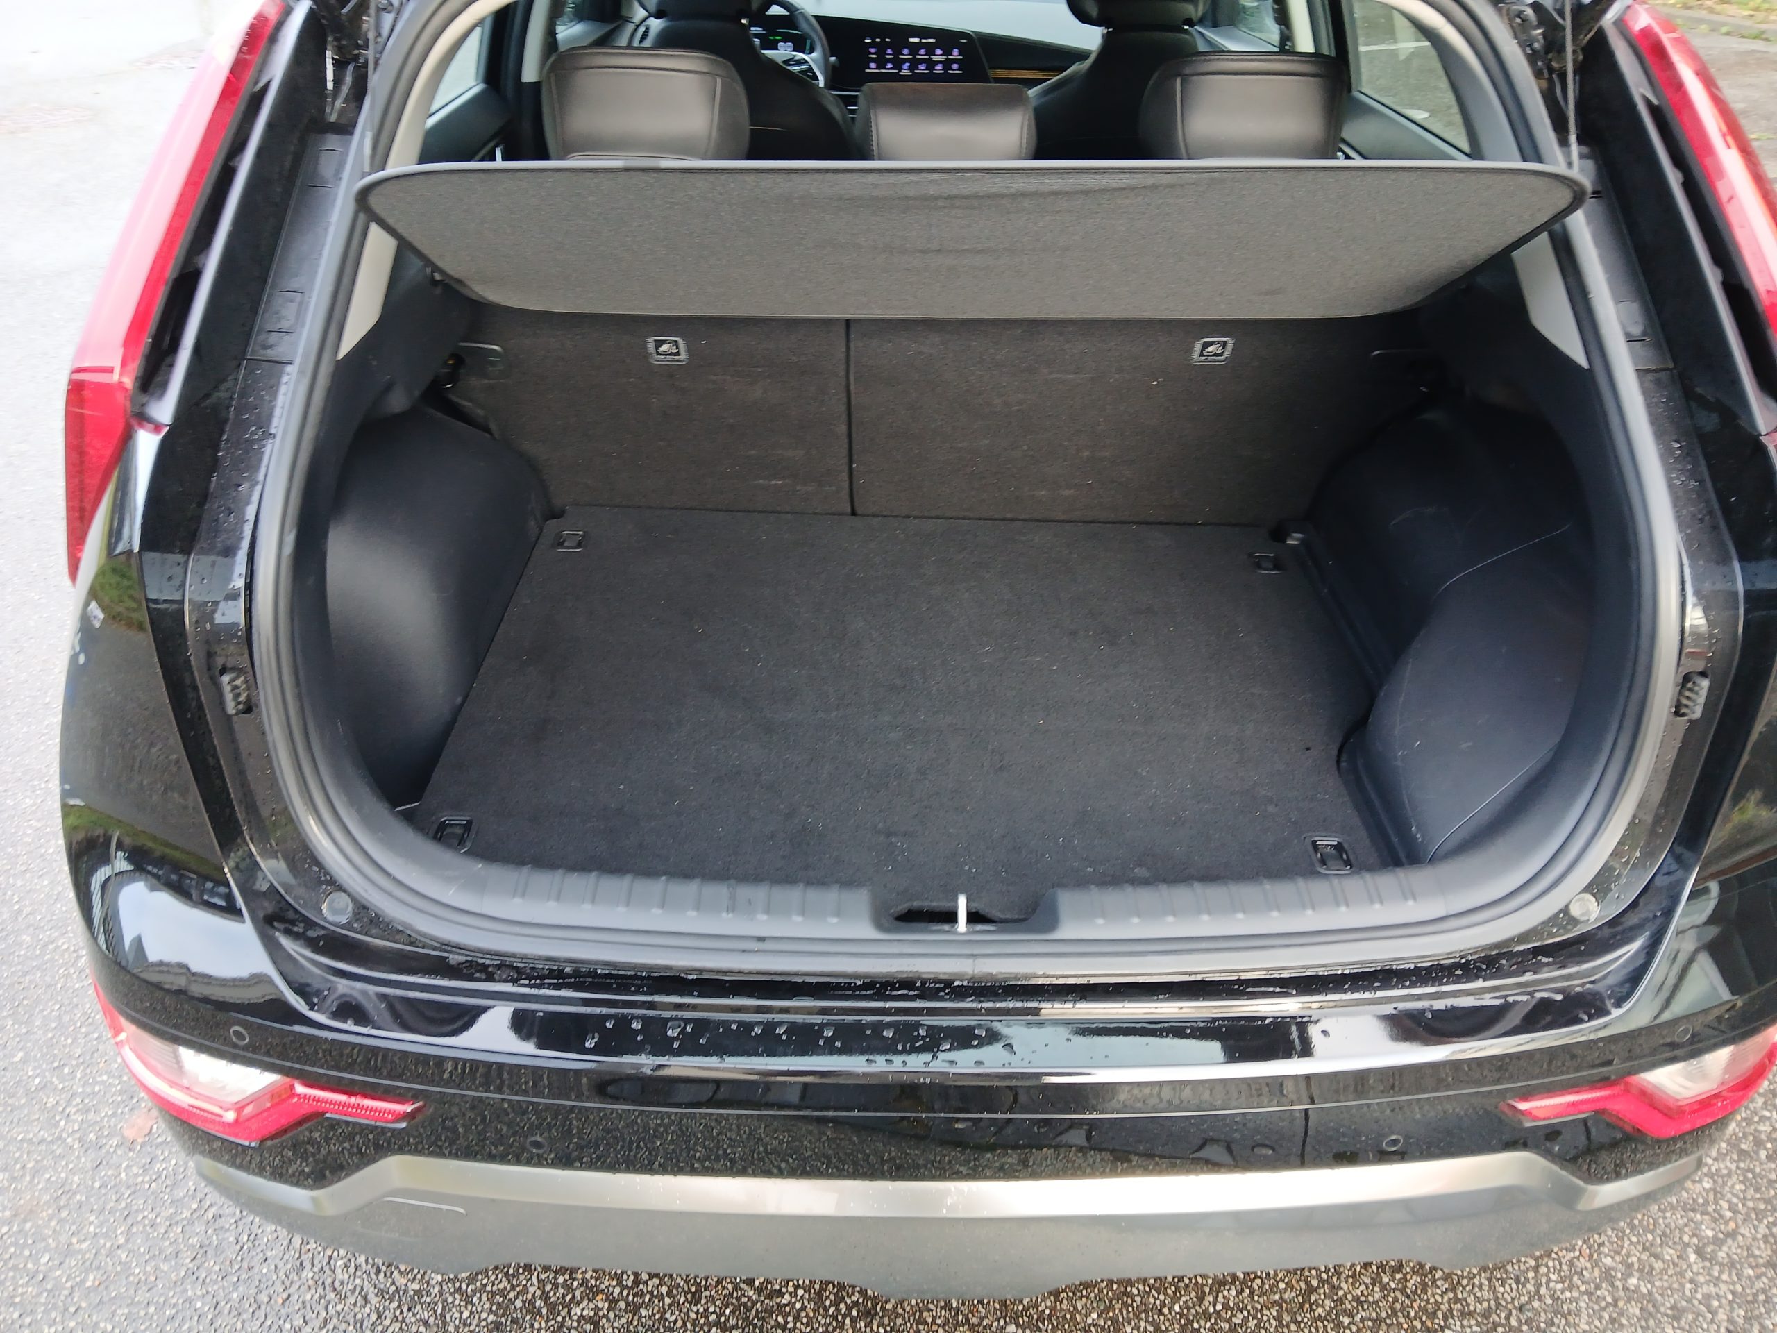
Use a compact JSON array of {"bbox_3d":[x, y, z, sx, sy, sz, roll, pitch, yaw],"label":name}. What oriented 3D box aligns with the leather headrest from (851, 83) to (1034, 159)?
[{"bbox_3d":[0.066,-0.628,1.581,0.210,0.130,0.100,0,37,0],"label":"leather headrest"}]

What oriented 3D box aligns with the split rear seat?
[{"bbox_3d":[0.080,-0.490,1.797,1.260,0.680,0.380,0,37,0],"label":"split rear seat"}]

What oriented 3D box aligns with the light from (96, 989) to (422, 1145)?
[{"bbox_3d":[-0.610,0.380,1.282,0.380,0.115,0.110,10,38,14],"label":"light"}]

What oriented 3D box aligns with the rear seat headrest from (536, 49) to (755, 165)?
[{"bbox_3d":[-0.283,-0.648,1.565,0.240,0.155,0.110,0,37,0],"label":"rear seat headrest"}]

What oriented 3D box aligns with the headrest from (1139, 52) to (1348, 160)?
[{"bbox_3d":[0.415,-0.648,1.565,0.240,0.155,0.110,0,37,0],"label":"headrest"}]

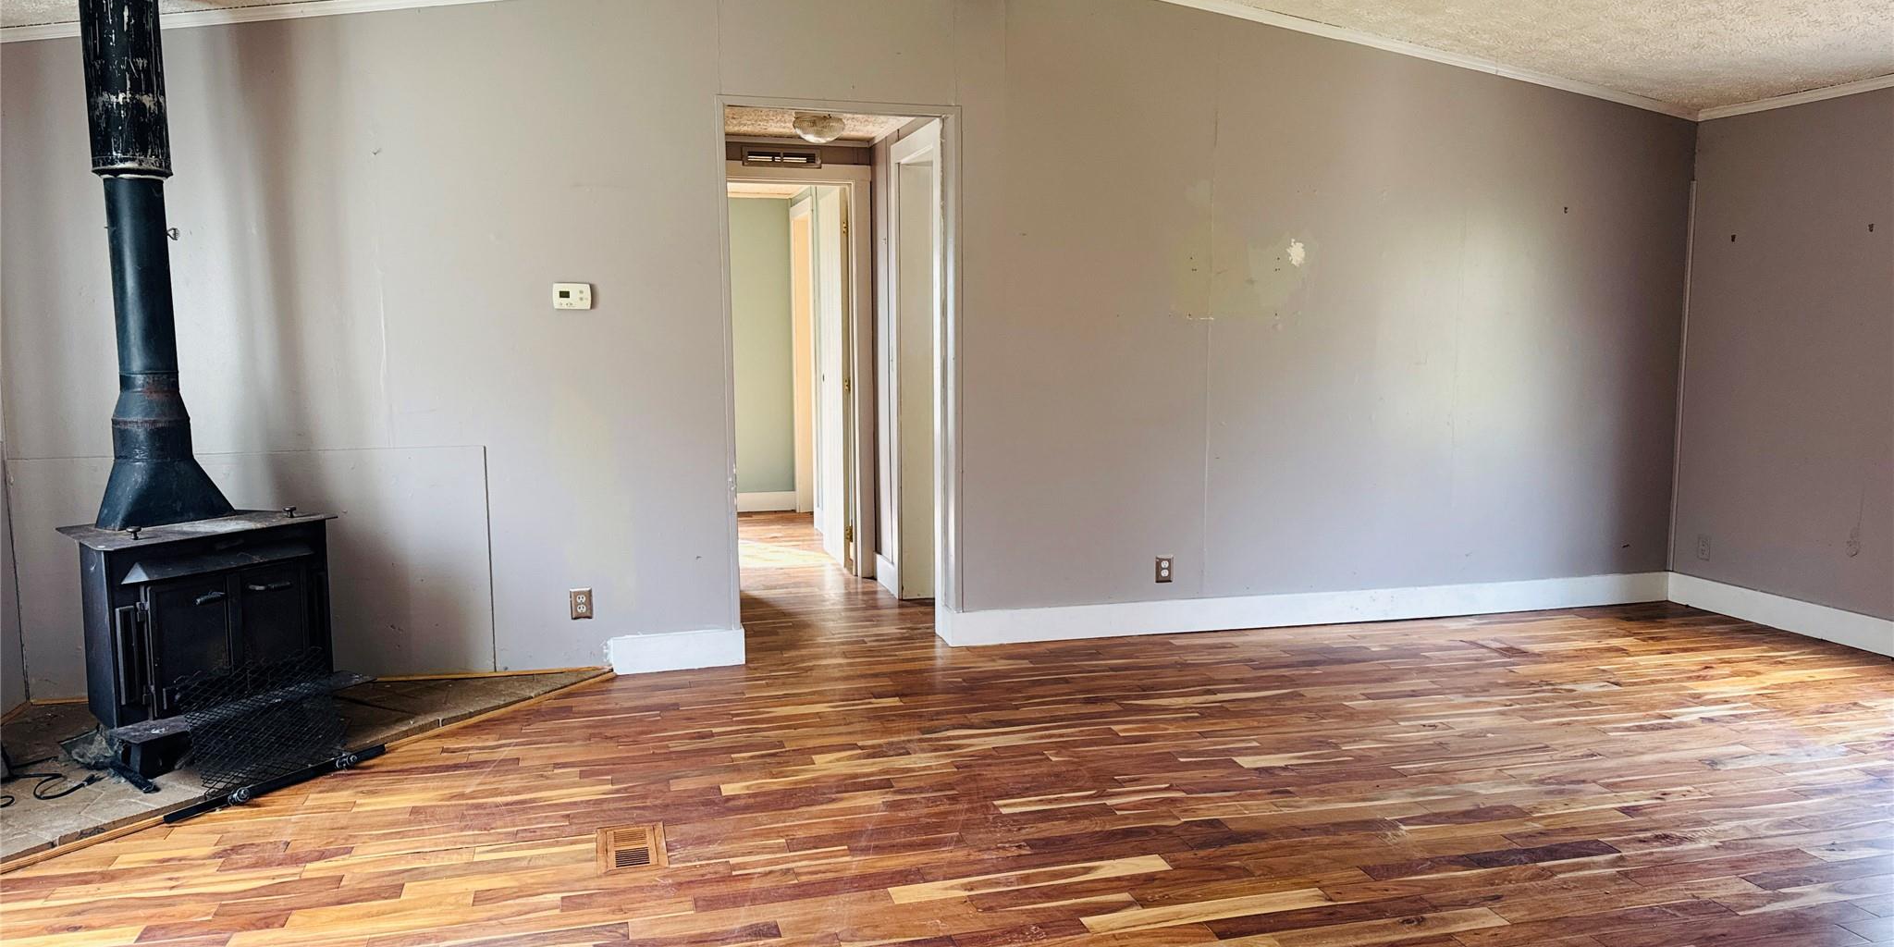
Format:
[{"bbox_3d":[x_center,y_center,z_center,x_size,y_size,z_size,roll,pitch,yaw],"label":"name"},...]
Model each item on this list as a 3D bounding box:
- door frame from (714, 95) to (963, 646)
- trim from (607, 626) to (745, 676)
[{"bbox_3d":[-0.408,-0.355,5.224,0.949,2.181,0.130,-2,6,-14],"label":"door frame"},{"bbox_3d":[-1.047,0.687,5.122,0.510,0.139,0.020,-2,6,-14],"label":"trim"}]

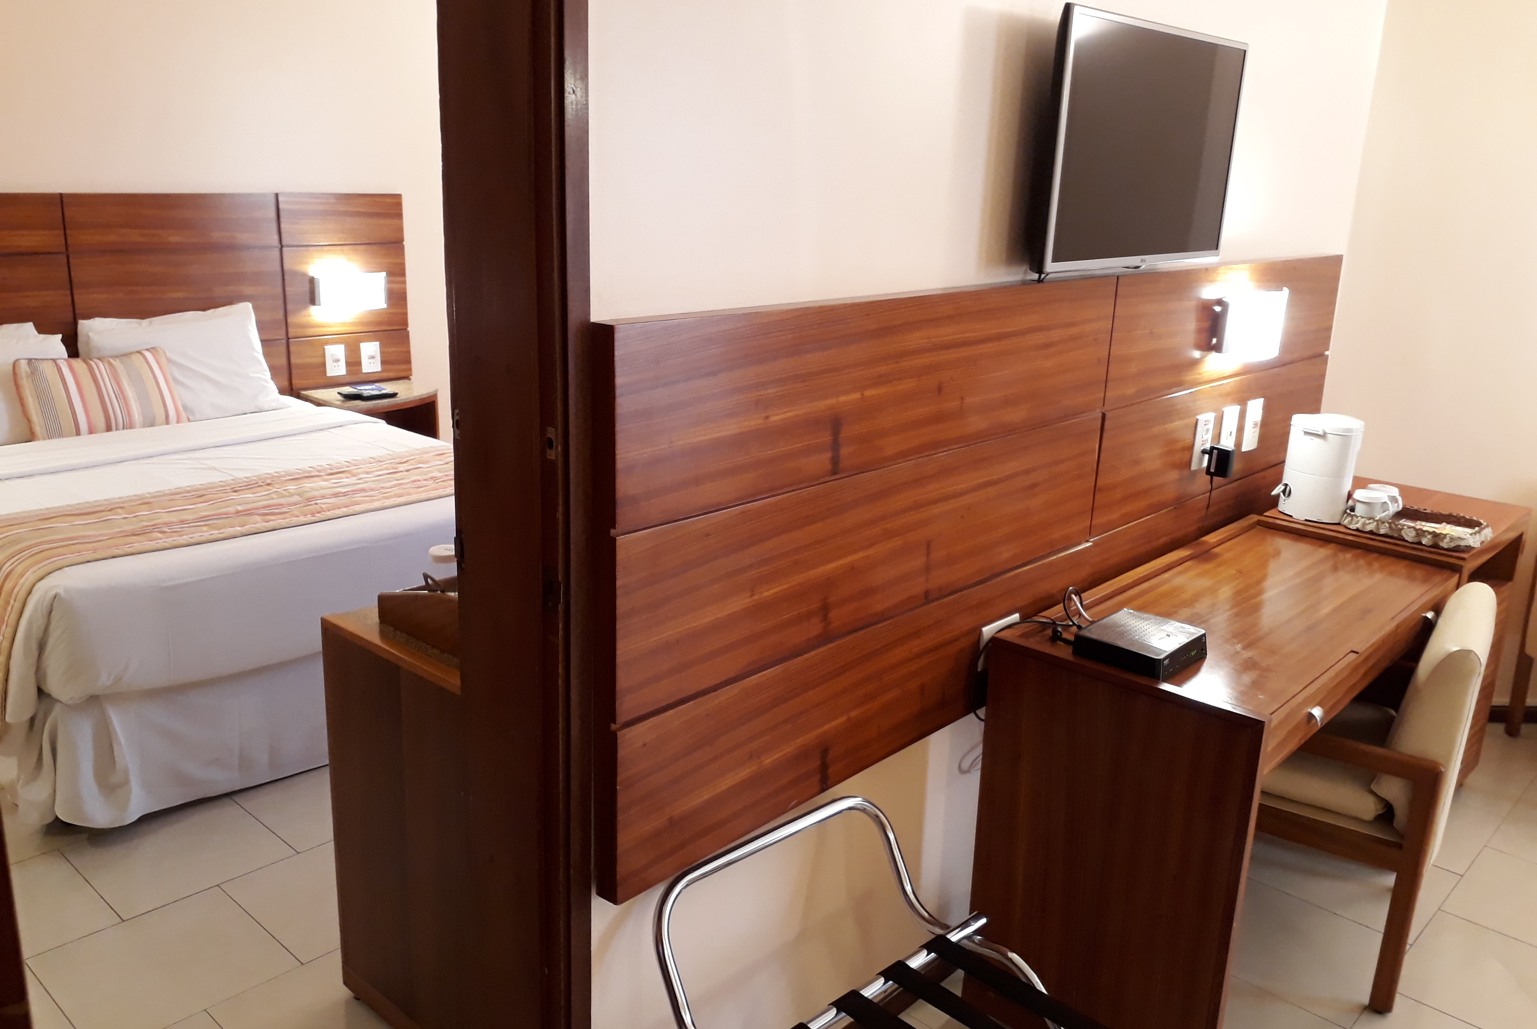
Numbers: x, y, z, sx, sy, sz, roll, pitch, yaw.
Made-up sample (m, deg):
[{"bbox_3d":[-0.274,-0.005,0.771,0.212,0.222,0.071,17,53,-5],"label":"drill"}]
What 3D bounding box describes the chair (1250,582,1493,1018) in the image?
[{"bbox_3d":[1.220,0.526,2.687,0.555,0.786,0.580,12,19,32],"label":"chair"}]

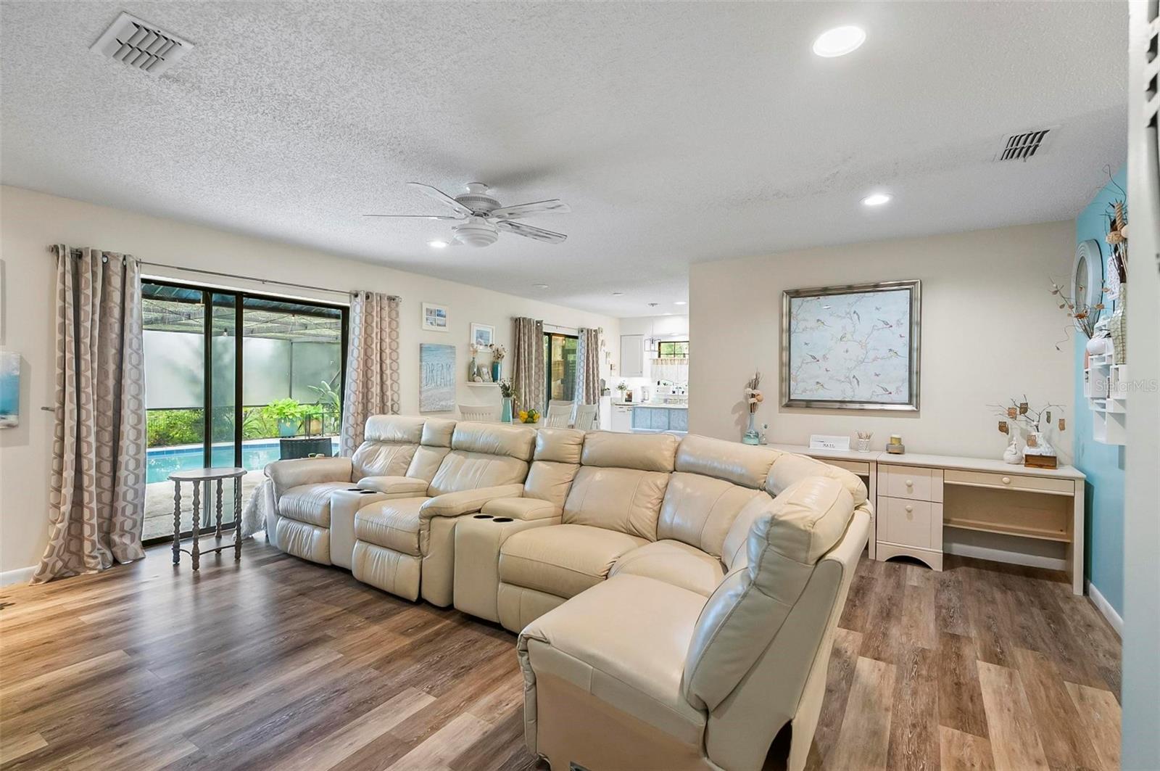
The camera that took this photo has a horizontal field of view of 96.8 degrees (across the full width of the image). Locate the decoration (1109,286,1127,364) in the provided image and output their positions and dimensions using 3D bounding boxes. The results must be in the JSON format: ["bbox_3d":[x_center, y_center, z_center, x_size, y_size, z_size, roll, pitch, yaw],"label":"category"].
[{"bbox_3d":[2.511,-0.277,2.366,0.115,0.350,0.115,0,0,34],"label":"decoration"}]

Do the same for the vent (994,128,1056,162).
[{"bbox_3d":[2.147,-1.160,2.491,0.190,0.025,0.340,0,0,32],"label":"vent"}]

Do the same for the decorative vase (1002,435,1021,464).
[{"bbox_3d":[3.035,0.445,3.615,0.110,0.195,0.110,0,0,30],"label":"decorative vase"}]

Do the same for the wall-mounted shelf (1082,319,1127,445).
[{"bbox_3d":[2.606,-0.017,2.500,0.120,0.600,0.580,0,0,34],"label":"wall-mounted shelf"}]

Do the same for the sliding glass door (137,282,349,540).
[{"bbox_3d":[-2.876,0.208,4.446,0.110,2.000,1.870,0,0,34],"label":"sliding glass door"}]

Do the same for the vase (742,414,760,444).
[{"bbox_3d":[1.505,0.389,4.526,0.140,0.275,0.140,0,0,30],"label":"vase"}]

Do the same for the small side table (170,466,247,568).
[{"bbox_3d":[-2.600,0.922,3.608,0.460,0.615,0.460,0,0,34],"label":"small side table"}]

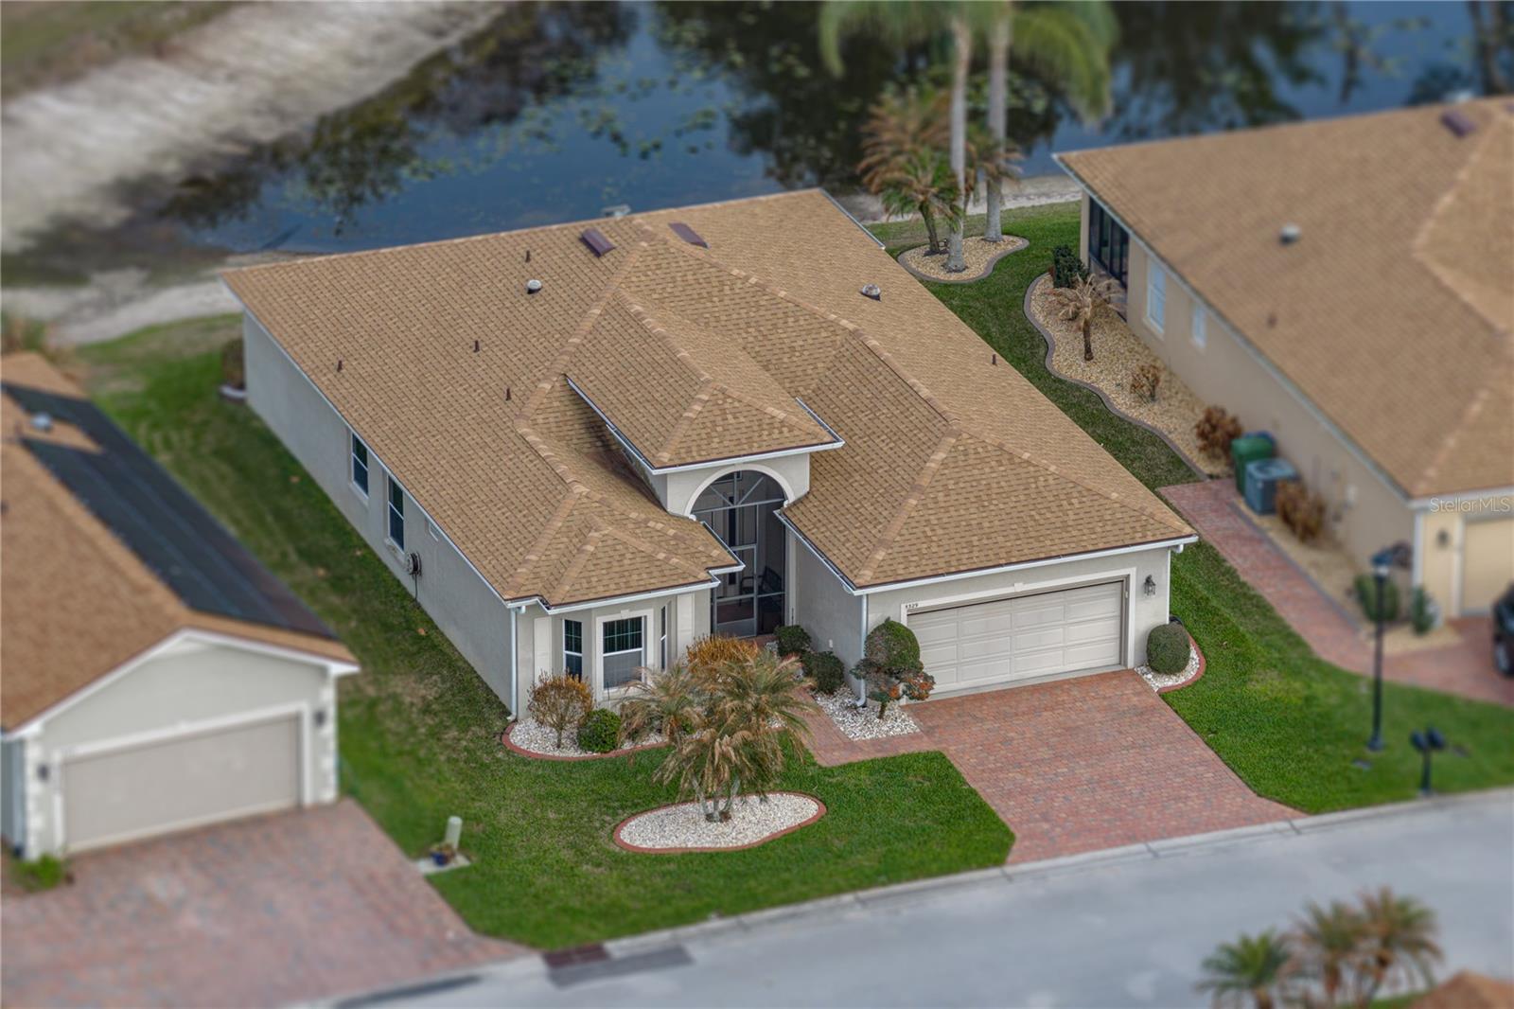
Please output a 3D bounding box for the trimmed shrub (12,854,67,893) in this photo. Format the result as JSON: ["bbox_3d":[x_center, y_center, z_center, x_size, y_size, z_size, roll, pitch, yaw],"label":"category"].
[{"bbox_3d":[-13.531,6.956,133.212,0.985,0.630,0.936,0,24,0],"label":"trimmed shrub"}]

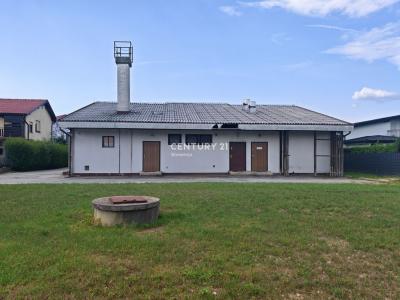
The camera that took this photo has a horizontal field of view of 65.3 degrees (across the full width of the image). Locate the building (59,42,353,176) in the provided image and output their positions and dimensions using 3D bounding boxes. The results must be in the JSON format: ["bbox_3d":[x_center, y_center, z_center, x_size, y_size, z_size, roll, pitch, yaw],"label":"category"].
[{"bbox_3d":[0.000,-3.250,29.200,19.400,10.200,17.500,0,-1,-5],"label":"building"}]

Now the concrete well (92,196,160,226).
[{"bbox_3d":[-1.690,1.385,7.250,1.520,0.440,1.520,0,0,0],"label":"concrete well"}]

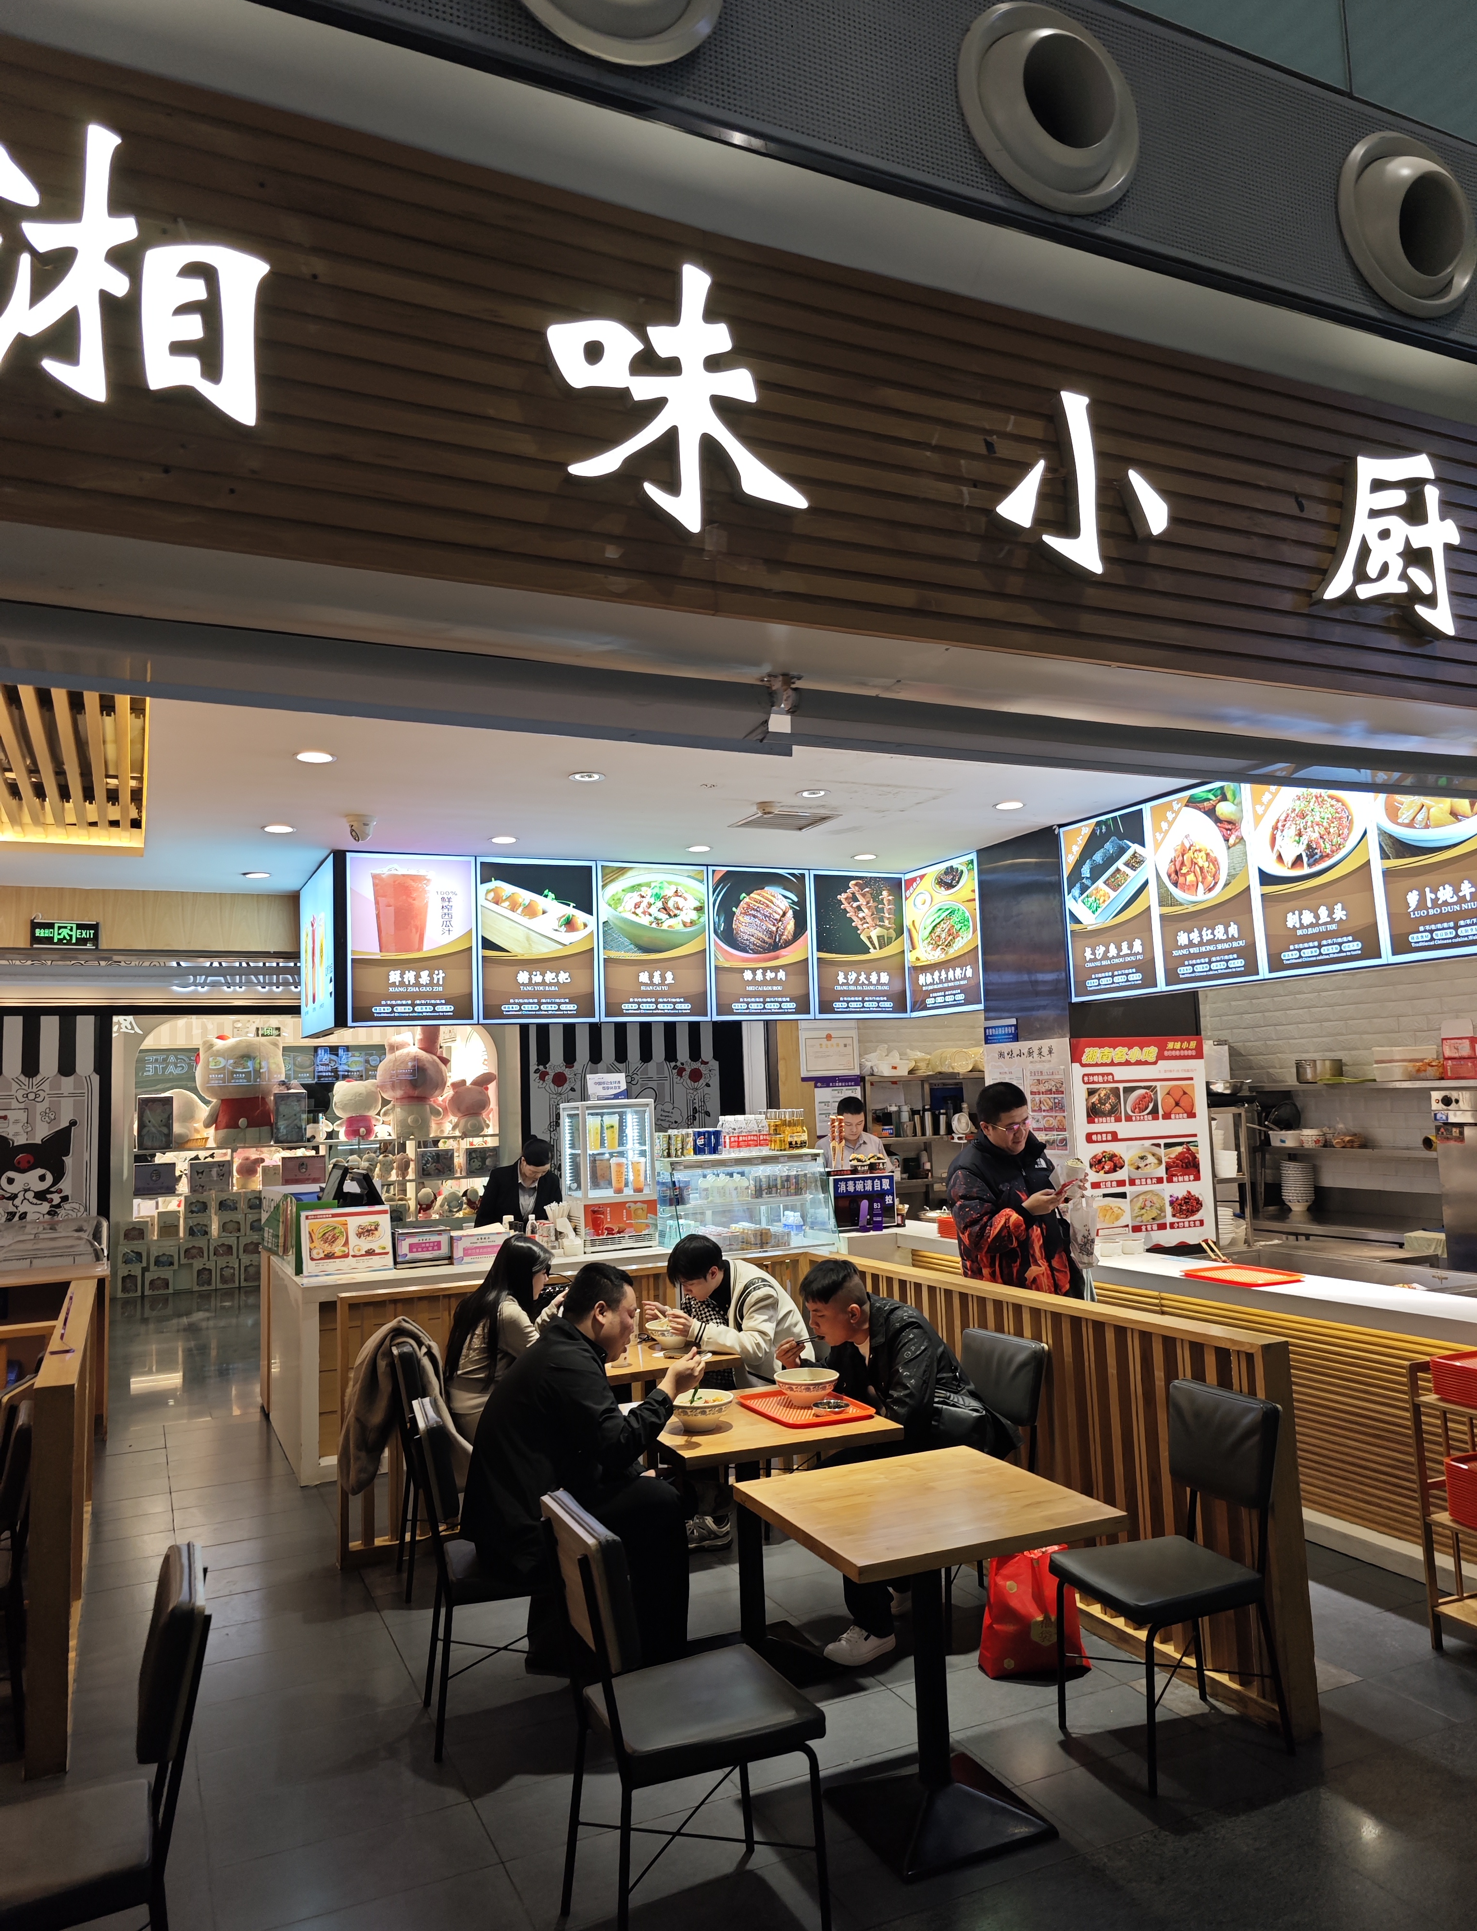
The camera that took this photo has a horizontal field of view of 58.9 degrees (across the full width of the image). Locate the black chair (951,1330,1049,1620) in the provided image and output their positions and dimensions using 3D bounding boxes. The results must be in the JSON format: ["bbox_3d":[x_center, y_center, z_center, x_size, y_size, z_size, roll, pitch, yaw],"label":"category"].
[{"bbox_3d":[0.703,1.676,4.275,0.510,0.850,0.410,1,-7,-30],"label":"black chair"}]

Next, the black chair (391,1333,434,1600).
[{"bbox_3d":[-1.018,1.789,4.779,0.510,0.850,0.410,0,-6,-22],"label":"black chair"}]

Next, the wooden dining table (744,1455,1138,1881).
[{"bbox_3d":[0.452,1.638,3.113,0.685,0.715,0.680,0,-6,-24],"label":"wooden dining table"}]

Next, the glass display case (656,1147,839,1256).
[{"bbox_3d":[0.036,1.367,7.563,0.965,0.533,0.503,0,-6,-25],"label":"glass display case"}]

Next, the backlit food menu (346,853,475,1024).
[{"bbox_3d":[-1.688,-0.130,6.769,0.659,0.878,0.080,0,-6,-25],"label":"backlit food menu"}]

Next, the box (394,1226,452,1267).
[{"bbox_3d":[-1.604,1.437,6.633,0.272,0.180,0.150,0,-6,-24],"label":"box"}]

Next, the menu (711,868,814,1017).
[{"bbox_3d":[0.121,-0.118,7.163,0.612,0.820,0.080,0,-6,-24],"label":"menu"}]

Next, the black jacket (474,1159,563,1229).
[{"bbox_3d":[-1.306,1.441,7.741,0.543,0.624,0.322,0,-6,-25],"label":"black jacket"}]

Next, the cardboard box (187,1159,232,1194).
[{"bbox_3d":[-5.474,2.189,13.555,0.422,0.362,0.201,0,-6,-25],"label":"cardboard box"}]

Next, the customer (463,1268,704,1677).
[{"bbox_3d":[-0.470,1.495,3.872,0.770,1.220,0.560,0,-6,-24],"label":"customer"}]

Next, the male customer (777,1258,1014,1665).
[{"bbox_3d":[0.517,1.505,4.155,0.820,1.180,0.520,1,-6,-28],"label":"male customer"}]

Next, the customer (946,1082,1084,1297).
[{"bbox_3d":[1.087,1.310,5.066,0.400,1.705,0.520,-7,-7,37],"label":"customer"}]

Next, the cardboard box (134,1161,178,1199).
[{"bbox_3d":[-5.658,2.068,12.708,0.360,0.310,0.150,1,-6,-25],"label":"cardboard box"}]

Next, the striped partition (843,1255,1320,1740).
[{"bbox_3d":[0.917,1.632,4.589,0.090,0.985,2.580,1,-6,-25],"label":"striped partition"}]

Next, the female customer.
[{"bbox_3d":[-0.825,1.619,4.900,0.680,1.200,0.450,0,-6,-24],"label":"female customer"}]

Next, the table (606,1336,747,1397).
[{"bbox_3d":[-0.424,1.945,5.274,0.714,0.746,0.709,0,-6,-25],"label":"table"}]

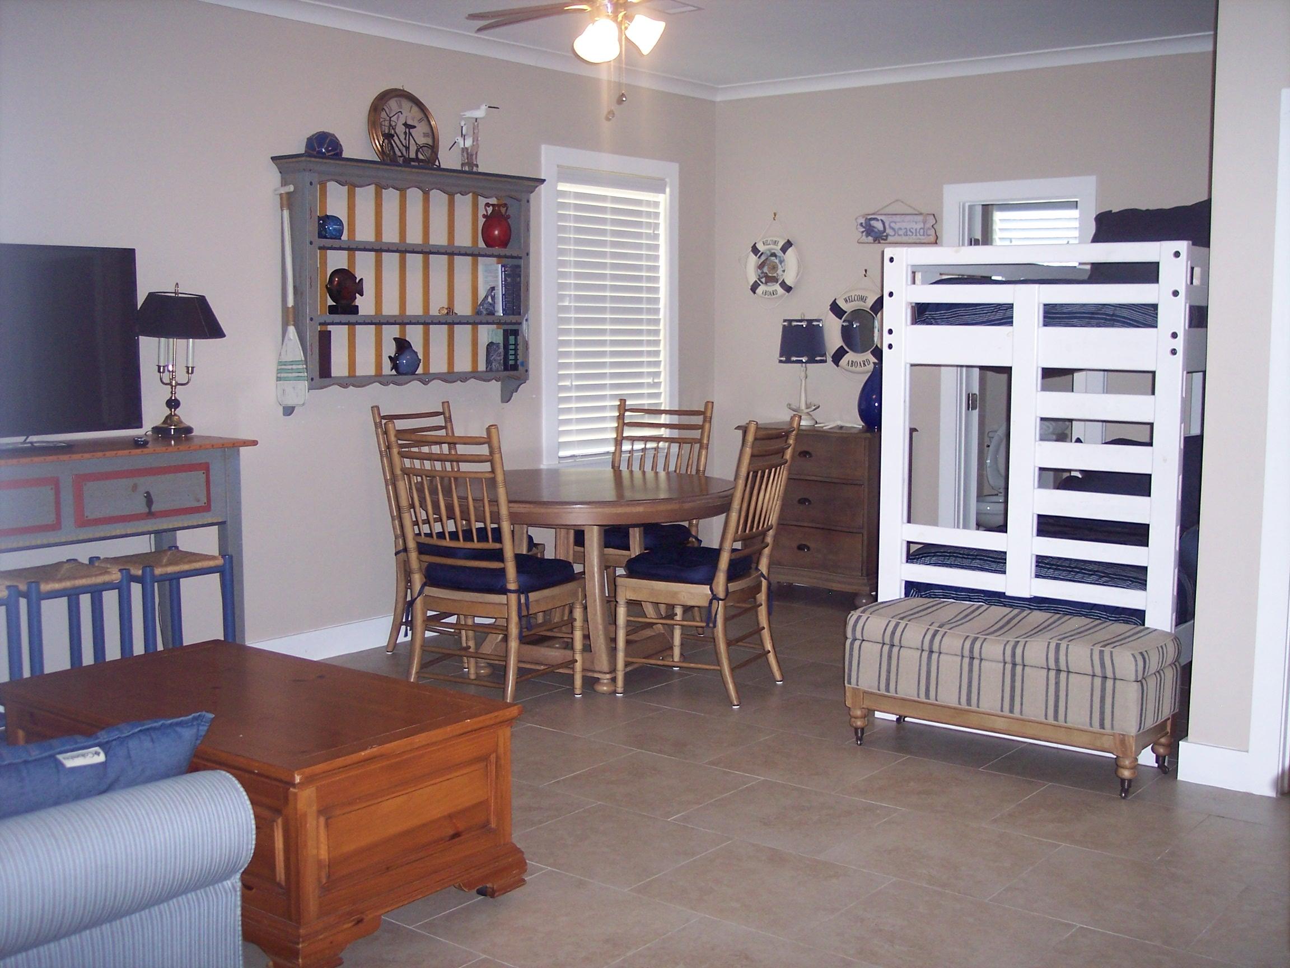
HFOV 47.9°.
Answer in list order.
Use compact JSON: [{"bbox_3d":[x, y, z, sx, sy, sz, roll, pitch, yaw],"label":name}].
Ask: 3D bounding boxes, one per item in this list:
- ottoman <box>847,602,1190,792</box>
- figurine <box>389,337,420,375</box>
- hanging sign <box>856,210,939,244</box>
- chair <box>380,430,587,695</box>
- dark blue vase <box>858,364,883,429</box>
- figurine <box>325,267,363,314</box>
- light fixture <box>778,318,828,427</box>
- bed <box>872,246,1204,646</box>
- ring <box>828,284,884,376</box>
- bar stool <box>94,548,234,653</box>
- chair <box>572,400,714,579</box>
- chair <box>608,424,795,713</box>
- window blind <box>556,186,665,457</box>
[{"bbox_3d":[1.202,0.681,4.819,1.006,0.478,0.393,5,8,37],"label":"ottoman"},{"bbox_3d":[-1.057,-0.564,6.406,0.161,0.173,0.088,-5,8,-37],"label":"figurine"},{"bbox_3d":[1.322,-1.334,7.612,0.478,0.158,0.018,5,8,37],"label":"hanging sign"},{"bbox_3d":[-0.590,0.294,5.434,0.530,1.076,0.580,3,7,27],"label":"chair"},{"bbox_3d":[1.183,-0.442,7.419,0.195,0.355,0.195,5,8,38],"label":"dark blue vase"},{"bbox_3d":[-1.252,-0.797,6.020,0.080,0.199,0.200,5,8,38],"label":"figurine"},{"bbox_3d":[0.850,-0.604,7.797,0.262,0.594,0.262,0,7,0],"label":"light fixture"},{"bbox_3d":[1.904,-0.045,5.779,1.075,1.704,2.036,5,8,37],"label":"bed"},{"bbox_3d":[1.152,-0.812,7.762,0.444,0.450,0.047,5,8,37],"label":"ring"},{"bbox_3d":[-1.638,0.558,4.963,0.338,0.635,0.338,5,8,38],"label":"bar stool"},{"bbox_3d":[-0.018,0.175,6.561,0.523,1.081,0.570,3,7,25],"label":"chair"},{"bbox_3d":[0.258,0.274,5.709,0.570,1.081,0.523,3,7,27],"label":"chair"},{"bbox_3d":[-0.186,-0.873,7.566,0.060,1.445,0.885,5,8,38],"label":"window blind"}]

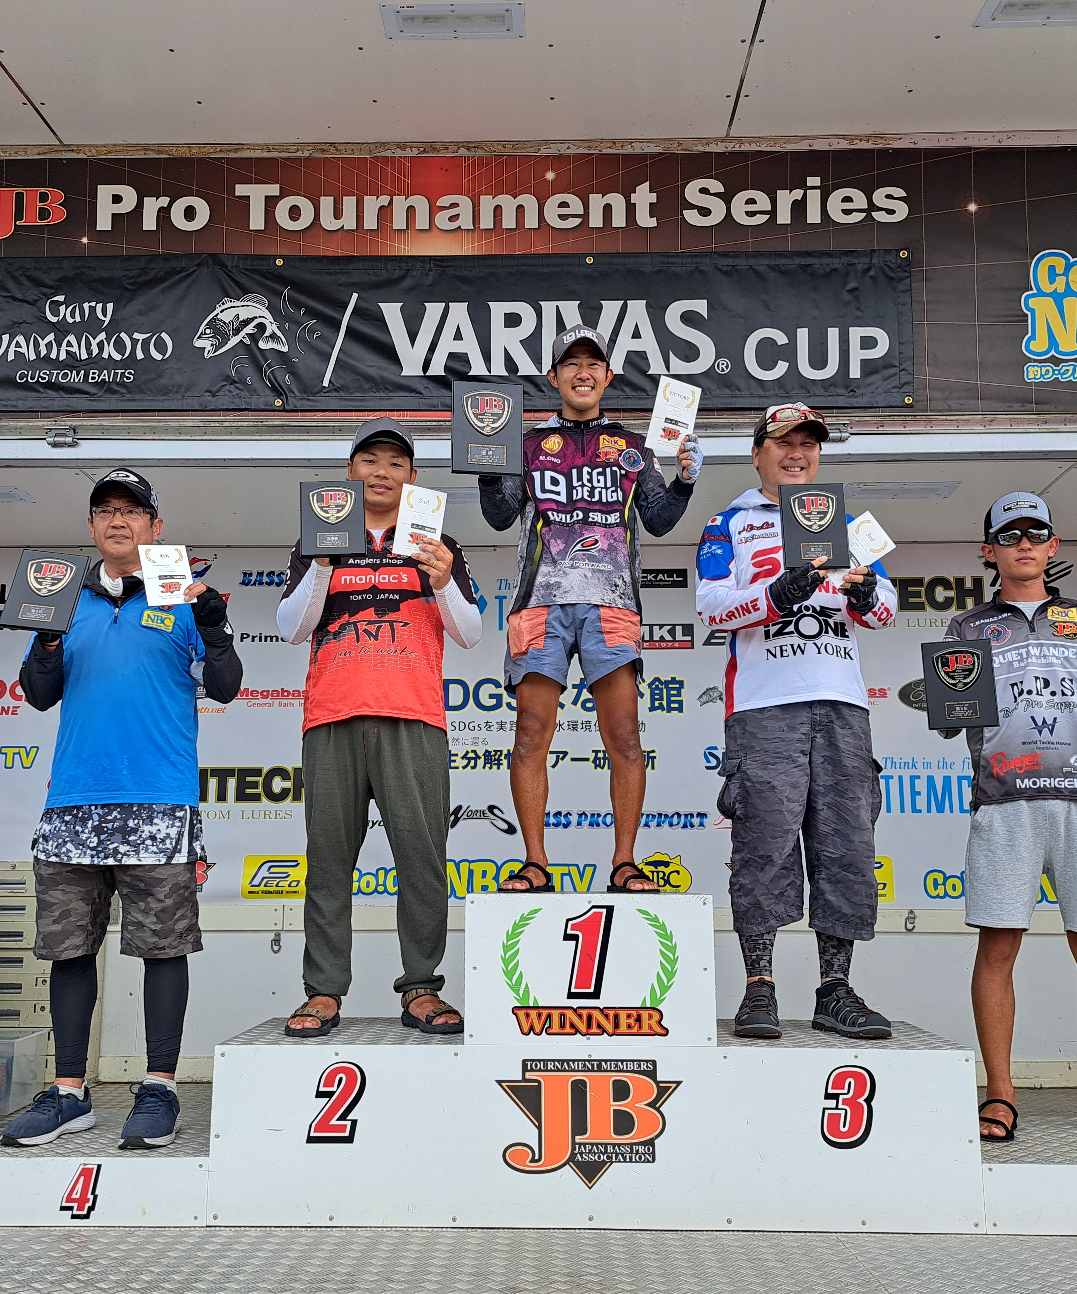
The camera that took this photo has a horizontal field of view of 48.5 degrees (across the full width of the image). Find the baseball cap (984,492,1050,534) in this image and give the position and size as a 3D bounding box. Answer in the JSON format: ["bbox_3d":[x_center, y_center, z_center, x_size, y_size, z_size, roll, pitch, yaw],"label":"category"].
[{"bbox_3d":[1.367,-0.407,3.424,0.178,0.138,0.262,-3,-5,16],"label":"baseball cap"}]

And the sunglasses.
[{"bbox_3d":[1.375,-0.302,3.419,0.148,0.050,0.152,-3,-8,15],"label":"sunglasses"}]

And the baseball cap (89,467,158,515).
[{"bbox_3d":[-1.213,-0.459,3.496,0.175,0.130,0.260,1,-1,-6],"label":"baseball cap"}]

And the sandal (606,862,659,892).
[{"bbox_3d":[0.263,0.637,3.293,0.100,0.085,0.260,5,-12,-23],"label":"sandal"}]

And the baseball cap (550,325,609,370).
[{"bbox_3d":[0.126,-0.901,3.594,0.170,0.130,0.260,0,-1,-1],"label":"baseball cap"}]

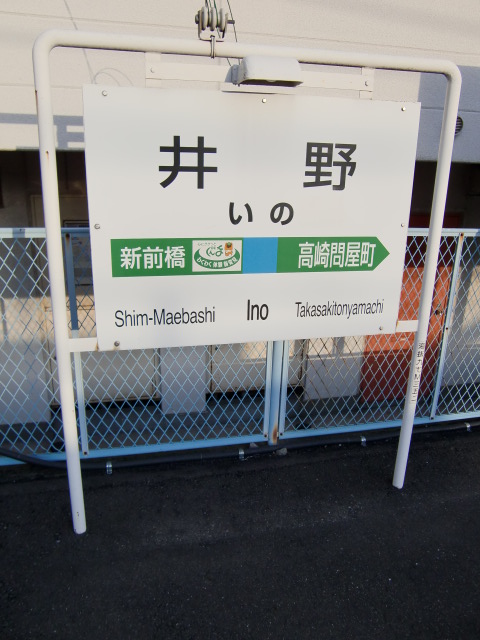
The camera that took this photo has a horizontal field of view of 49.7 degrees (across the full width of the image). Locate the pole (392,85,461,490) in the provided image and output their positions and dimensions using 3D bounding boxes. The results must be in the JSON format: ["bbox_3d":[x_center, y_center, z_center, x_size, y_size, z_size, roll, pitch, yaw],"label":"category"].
[{"bbox_3d":[0.782,-0.060,2.199,0.048,1.800,0.048,-3,18,-13],"label":"pole"}]

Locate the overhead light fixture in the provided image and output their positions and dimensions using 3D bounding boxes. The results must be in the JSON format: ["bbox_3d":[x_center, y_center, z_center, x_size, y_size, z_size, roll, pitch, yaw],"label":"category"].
[{"bbox_3d":[0.097,-0.821,1.707,0.198,0.079,0.125,-3,18,-13],"label":"overhead light fixture"}]

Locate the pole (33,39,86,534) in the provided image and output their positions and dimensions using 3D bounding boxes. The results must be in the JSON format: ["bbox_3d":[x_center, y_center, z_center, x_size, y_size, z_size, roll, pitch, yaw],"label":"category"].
[{"bbox_3d":[-0.638,0.003,1.856,0.048,1.816,0.048,-3,18,-13],"label":"pole"}]

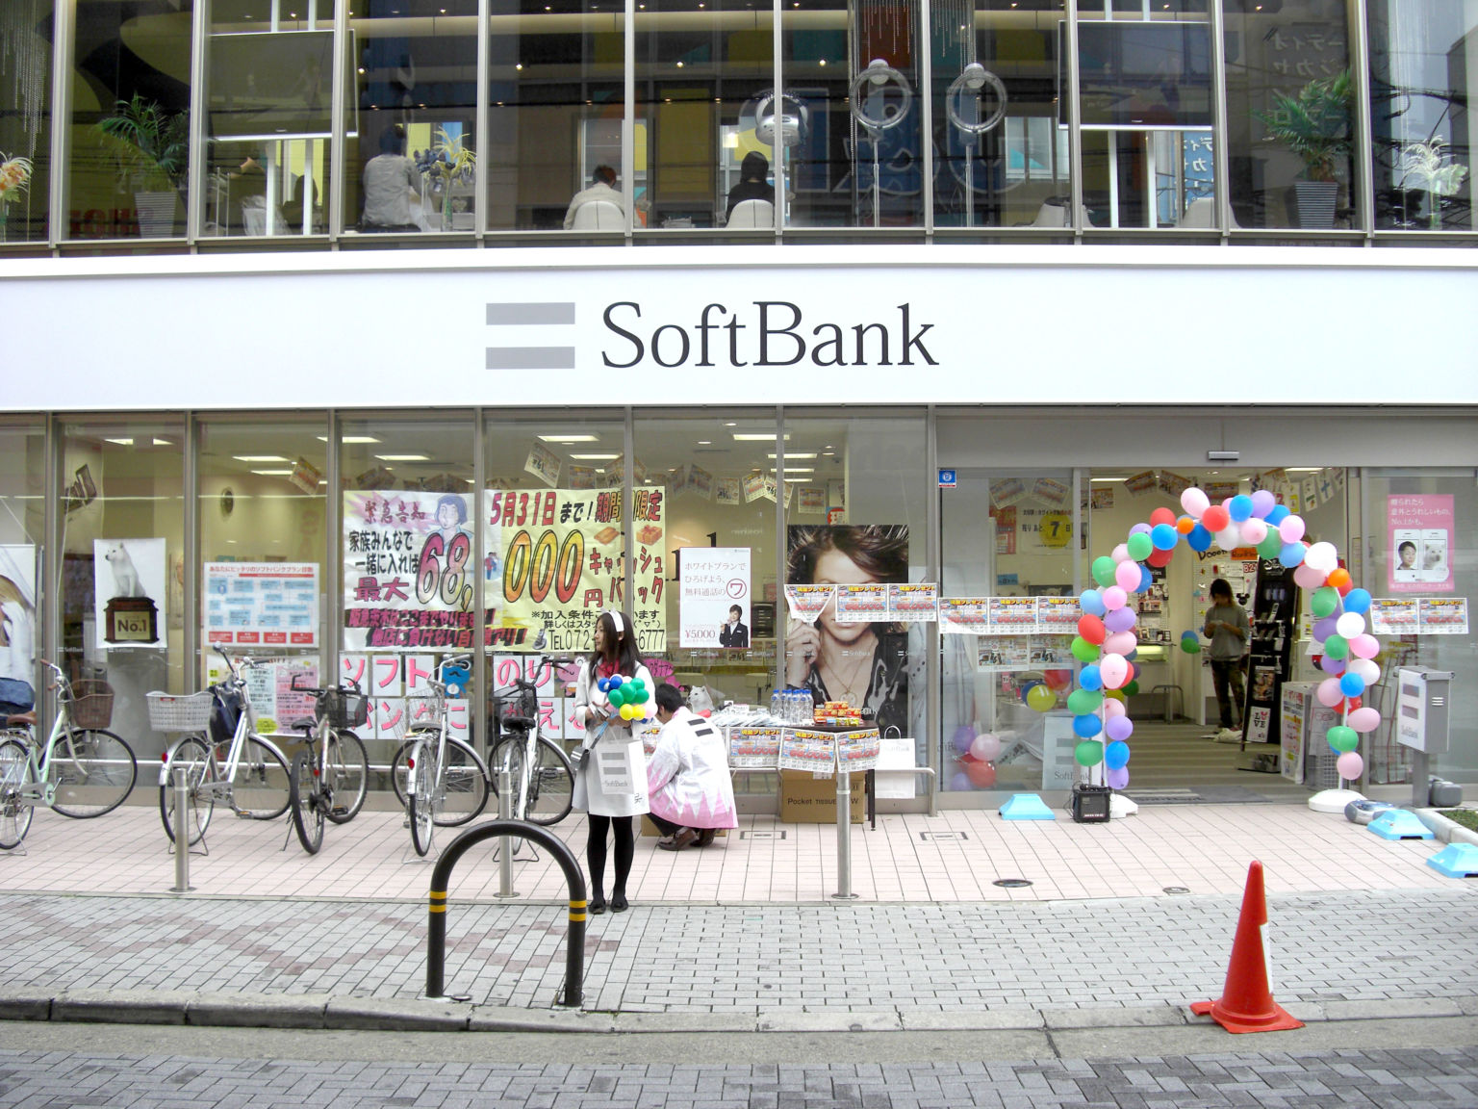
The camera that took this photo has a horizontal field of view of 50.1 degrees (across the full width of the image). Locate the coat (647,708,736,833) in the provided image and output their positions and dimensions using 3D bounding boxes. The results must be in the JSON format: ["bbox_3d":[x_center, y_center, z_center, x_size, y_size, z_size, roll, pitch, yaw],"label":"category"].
[{"bbox_3d":[-0.292,1.366,10.100,0.550,0.800,0.500,1,-2,-45],"label":"coat"}]

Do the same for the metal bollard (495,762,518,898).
[{"bbox_3d":[-1.303,1.549,8.850,0.140,0.720,0.140,0,-1,1],"label":"metal bollard"}]

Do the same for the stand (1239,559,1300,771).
[{"bbox_3d":[4.630,0.963,13.800,0.420,1.840,0.420,-1,-2,45],"label":"stand"}]

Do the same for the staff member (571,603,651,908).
[{"bbox_3d":[-0.684,1.122,8.550,0.470,1.630,0.420,0,-1,10],"label":"staff member"}]

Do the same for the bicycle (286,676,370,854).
[{"bbox_3d":[-2.793,1.386,10.610,0.590,1.060,1.720,0,-1,-3],"label":"bicycle"}]

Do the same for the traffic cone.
[{"bbox_3d":[2.211,1.652,6.830,0.375,0.690,0.390,2,0,-13],"label":"traffic cone"}]

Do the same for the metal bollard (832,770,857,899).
[{"bbox_3d":[0.592,1.556,8.800,0.140,0.720,0.140,0,-1,1],"label":"metal bollard"}]

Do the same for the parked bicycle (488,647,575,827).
[{"bbox_3d":[-1.460,1.340,10.476,0.600,1.160,1.680,0,-1,4],"label":"parked bicycle"}]

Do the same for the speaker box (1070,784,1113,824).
[{"bbox_3d":[2.494,1.768,11.150,0.250,0.240,0.180,0,-1,5],"label":"speaker box"}]

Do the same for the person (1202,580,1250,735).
[{"bbox_3d":[5.052,1.037,16.400,0.500,1.600,0.360,-1,-1,25],"label":"person"}]

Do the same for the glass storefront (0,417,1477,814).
[{"bbox_3d":[0.004,0.386,11.600,11.000,2.900,0.250,0,-1,1],"label":"glass storefront"}]

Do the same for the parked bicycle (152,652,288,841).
[{"bbox_3d":[-3.487,1.313,10.708,0.600,1.200,1.800,0,-1,11],"label":"parked bicycle"}]

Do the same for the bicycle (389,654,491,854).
[{"bbox_3d":[-2.094,1.340,10.440,0.670,1.160,1.650,0,-1,-1],"label":"bicycle"}]

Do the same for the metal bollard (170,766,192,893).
[{"bbox_3d":[-3.146,1.552,8.920,0.140,0.720,0.140,0,-1,1],"label":"metal bollard"}]

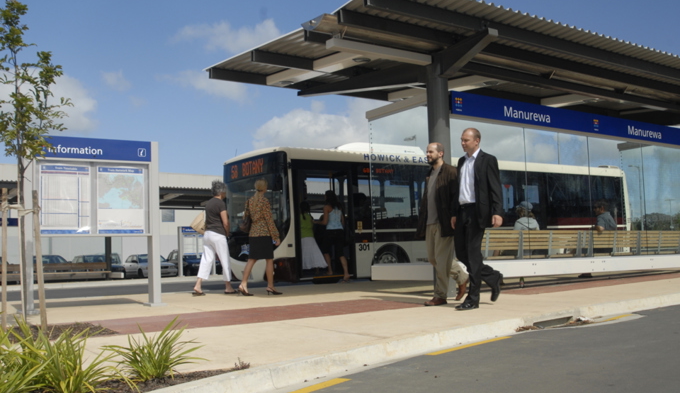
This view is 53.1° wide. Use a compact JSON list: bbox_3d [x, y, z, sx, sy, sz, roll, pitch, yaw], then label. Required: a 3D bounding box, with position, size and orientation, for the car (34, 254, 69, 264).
[{"bbox_3d":[-14.757,3.741,34.800,1.720,1.420,4.500,2,-6,-35],"label":"car"}]

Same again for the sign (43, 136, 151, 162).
[{"bbox_3d":[-3.066,-0.591,8.531,1.343,0.250,0.120,1,-6,-30],"label":"sign"}]

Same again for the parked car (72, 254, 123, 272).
[{"bbox_3d":[-12.830,3.850,36.106,1.710,1.410,4.450,2,-6,-35],"label":"parked car"}]

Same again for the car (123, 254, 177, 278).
[{"bbox_3d":[-10.615,3.957,37.646,1.710,1.410,4.450,2,-6,-35],"label":"car"}]

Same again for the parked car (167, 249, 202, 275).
[{"bbox_3d":[-8.550,3.891,39.008,1.740,1.670,4.300,2,-6,-35],"label":"parked car"}]

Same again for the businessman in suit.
[{"bbox_3d":[1.394,0.220,6.824,0.600,1.790,0.520,2,-7,-38],"label":"businessman in suit"}]

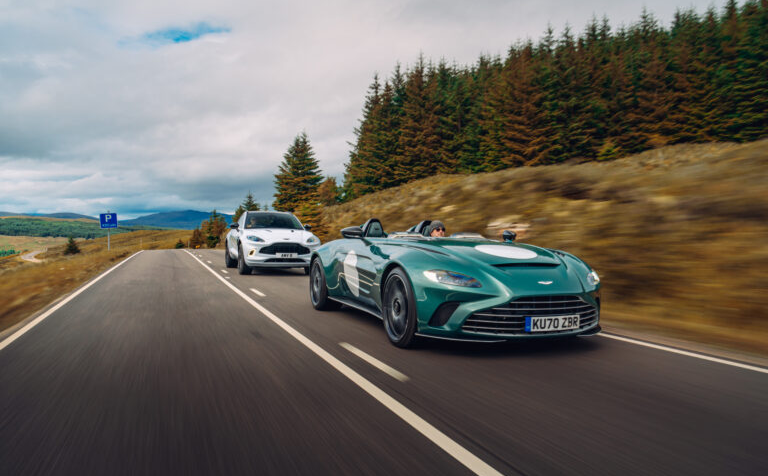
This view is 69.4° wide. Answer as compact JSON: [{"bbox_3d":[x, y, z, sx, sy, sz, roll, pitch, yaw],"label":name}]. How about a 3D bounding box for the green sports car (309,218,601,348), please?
[{"bbox_3d":[0.475,0.368,6.375,2.000,1.170,4.470,0,0,-22],"label":"green sports car"}]

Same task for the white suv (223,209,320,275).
[{"bbox_3d":[-3.315,0.099,15.889,2.060,1.680,5.040,0,0,-22],"label":"white suv"}]

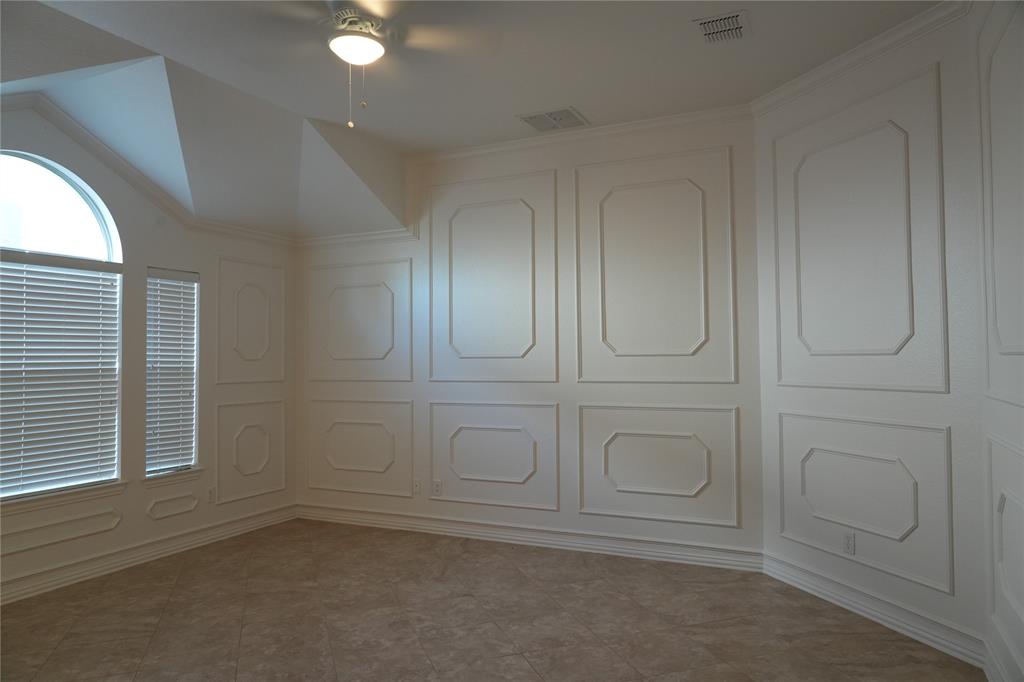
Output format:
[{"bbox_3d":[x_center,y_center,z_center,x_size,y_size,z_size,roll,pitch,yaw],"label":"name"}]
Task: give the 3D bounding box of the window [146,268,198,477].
[{"bbox_3d":[-2.455,0.218,4.917,0.060,1.447,0.427,-1,-2,26],"label":"window"}]

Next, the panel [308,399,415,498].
[{"bbox_3d":[-1.292,0.892,5.725,1.084,0.765,0.030,-1,-2,26],"label":"panel"}]

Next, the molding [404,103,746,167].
[{"bbox_3d":[0.388,-1.493,4.947,2.580,0.060,0.060,-1,-2,25],"label":"molding"}]

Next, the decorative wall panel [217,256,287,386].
[{"bbox_3d":[-2.098,-0.150,5.568,0.025,0.981,0.706,-1,-2,26],"label":"decorative wall panel"}]

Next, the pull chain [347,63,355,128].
[{"bbox_3d":[-0.687,-1.048,2.910,0.022,0.279,0.022,-1,-2,25],"label":"pull chain"}]

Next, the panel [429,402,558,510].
[{"bbox_3d":[-0.161,0.863,5.185,1.108,0.771,0.030,-1,-2,26],"label":"panel"}]

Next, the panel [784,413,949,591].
[{"bbox_3d":[1.829,0.806,3.672,0.030,0.764,1.131,0,-2,-19],"label":"panel"}]

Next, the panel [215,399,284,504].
[{"bbox_3d":[-2.121,0.894,5.618,0.030,0.768,0.728,-1,-2,26],"label":"panel"}]

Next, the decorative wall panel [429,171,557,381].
[{"bbox_3d":[-0.166,-0.469,5.217,1.103,1.563,0.030,-1,-2,26],"label":"decorative wall panel"}]

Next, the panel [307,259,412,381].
[{"bbox_3d":[-1.290,-0.152,5.713,1.071,0.981,0.025,-1,-2,25],"label":"panel"}]

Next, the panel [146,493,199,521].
[{"bbox_3d":[-2.438,1.199,4.941,0.030,0.138,0.433,-1,-2,26],"label":"panel"}]

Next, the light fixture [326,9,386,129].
[{"bbox_3d":[-0.674,-1.181,2.967,0.262,0.500,0.262,0,-2,0],"label":"light fixture"}]

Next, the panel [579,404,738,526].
[{"bbox_3d":[0.975,0.836,4.638,1.091,0.762,0.025,-1,-2,25],"label":"panel"}]

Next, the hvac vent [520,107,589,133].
[{"bbox_3d":[0.290,-1.491,4.651,0.400,0.025,0.390,-1,-2,26],"label":"hvac vent"}]

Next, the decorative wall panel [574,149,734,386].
[{"bbox_3d":[0.963,-0.488,4.675,1.091,1.555,0.025,-1,-2,25],"label":"decorative wall panel"}]

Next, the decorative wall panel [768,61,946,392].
[{"bbox_3d":[1.816,-0.511,3.710,0.030,1.543,1.132,0,-2,-19],"label":"decorative wall panel"}]

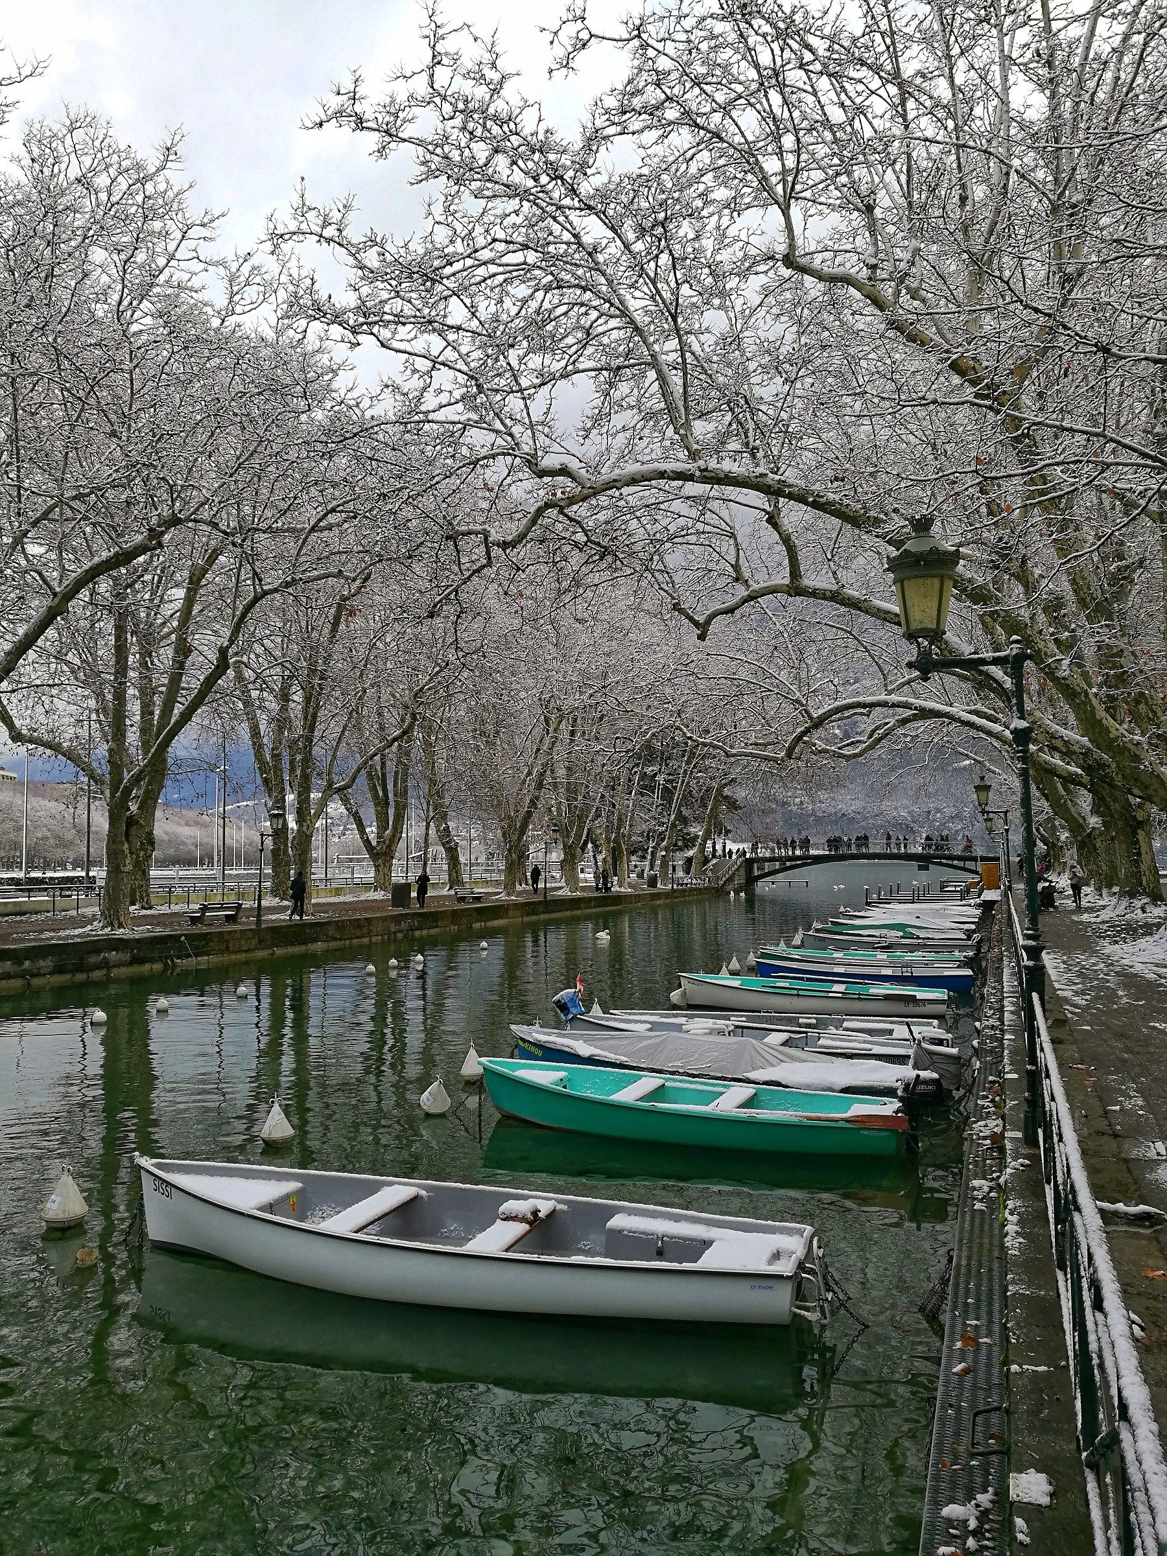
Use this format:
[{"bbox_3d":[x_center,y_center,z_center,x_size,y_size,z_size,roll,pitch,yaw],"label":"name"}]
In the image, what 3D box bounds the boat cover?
[{"bbox_3d":[1.430,3.423,14.852,5.000,0.500,1.600,-1,-4,20],"label":"boat cover"}]

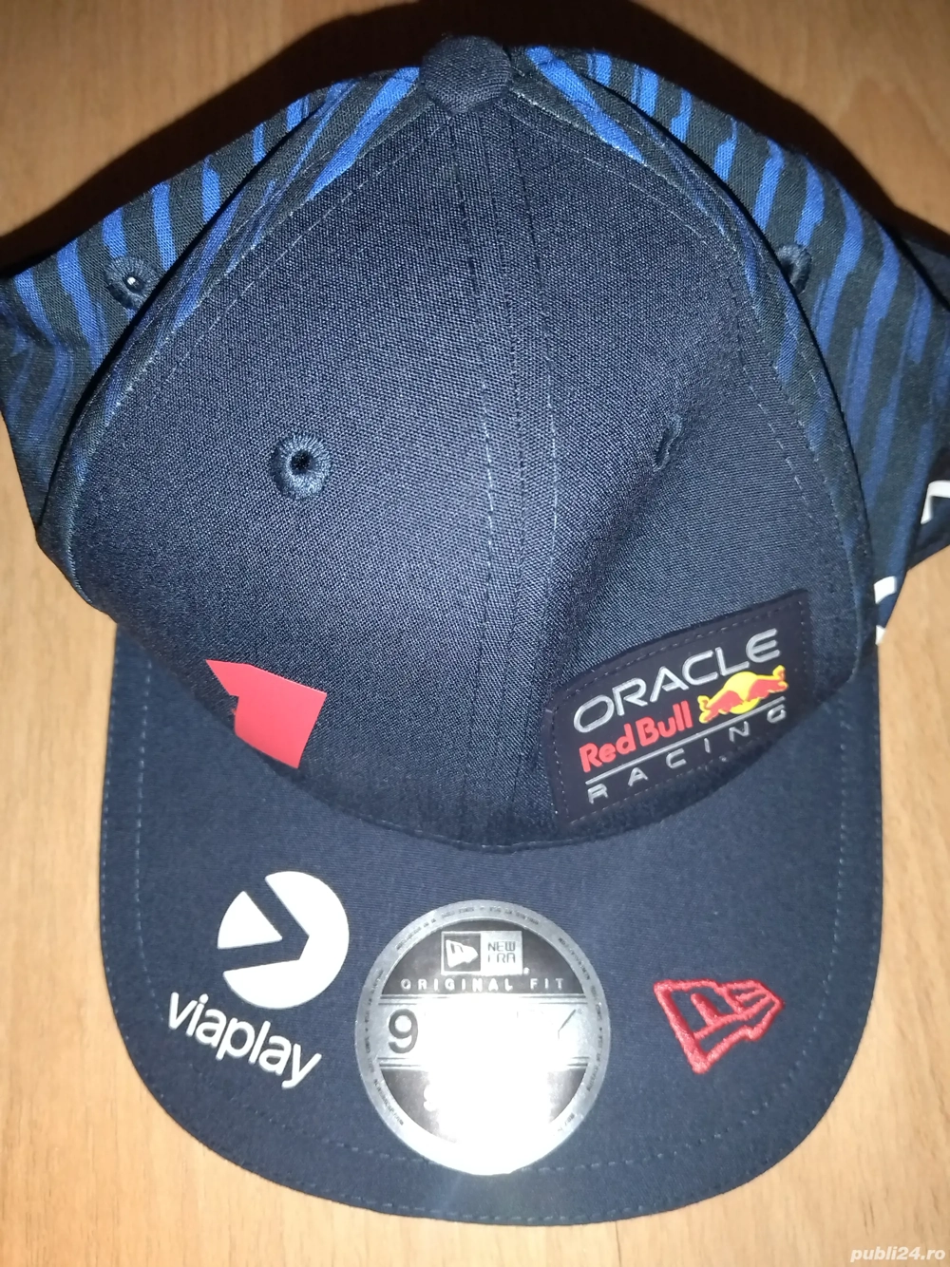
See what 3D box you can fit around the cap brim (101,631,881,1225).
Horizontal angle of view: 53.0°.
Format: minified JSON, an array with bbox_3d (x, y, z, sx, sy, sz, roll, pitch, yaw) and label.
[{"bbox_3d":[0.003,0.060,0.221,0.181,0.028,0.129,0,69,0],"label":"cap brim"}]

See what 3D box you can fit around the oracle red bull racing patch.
[{"bbox_3d":[0.044,0.016,0.203,0.063,0.038,0.008,-20,31,-9],"label":"oracle red bull racing patch"}]

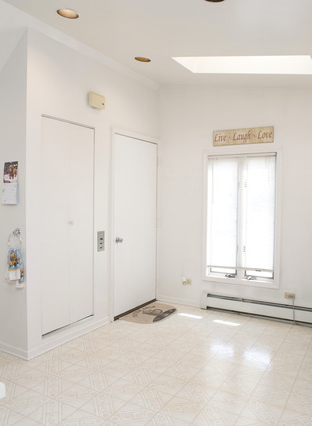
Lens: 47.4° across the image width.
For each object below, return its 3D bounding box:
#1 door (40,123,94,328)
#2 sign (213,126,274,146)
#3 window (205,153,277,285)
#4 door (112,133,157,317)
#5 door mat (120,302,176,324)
[{"bbox_3d":[-0.822,0.113,3.371,0.050,1.910,0.680,2,2,30],"label":"door"},{"bbox_3d":[0.987,-0.873,4.069,0.706,0.180,0.022,2,3,30],"label":"sign"},{"bbox_3d":[1.004,0.057,4.231,0.820,1.500,0.100,2,2,30],"label":"window"},{"bbox_3d":[-0.239,0.138,4.389,0.050,2.070,0.935,2,2,30],"label":"door"},{"bbox_3d":[-0.040,1.175,4.189,0.440,0.012,0.810,2,3,30],"label":"door mat"}]

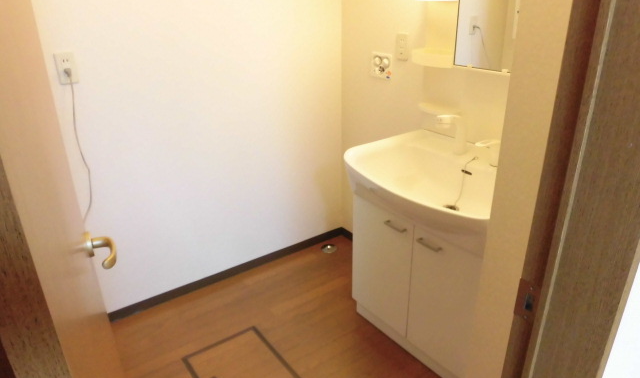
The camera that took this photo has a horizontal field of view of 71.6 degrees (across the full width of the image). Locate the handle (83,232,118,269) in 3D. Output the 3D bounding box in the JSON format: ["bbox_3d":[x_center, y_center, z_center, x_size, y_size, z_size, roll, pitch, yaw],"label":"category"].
[{"bbox_3d":[-0.469,0.133,0.961,0.055,0.054,0.118,-12,25,-23],"label":"handle"}]

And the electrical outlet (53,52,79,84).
[{"bbox_3d":[-0.997,-0.475,1.752,0.071,0.118,0.014,-17,28,-32],"label":"electrical outlet"}]

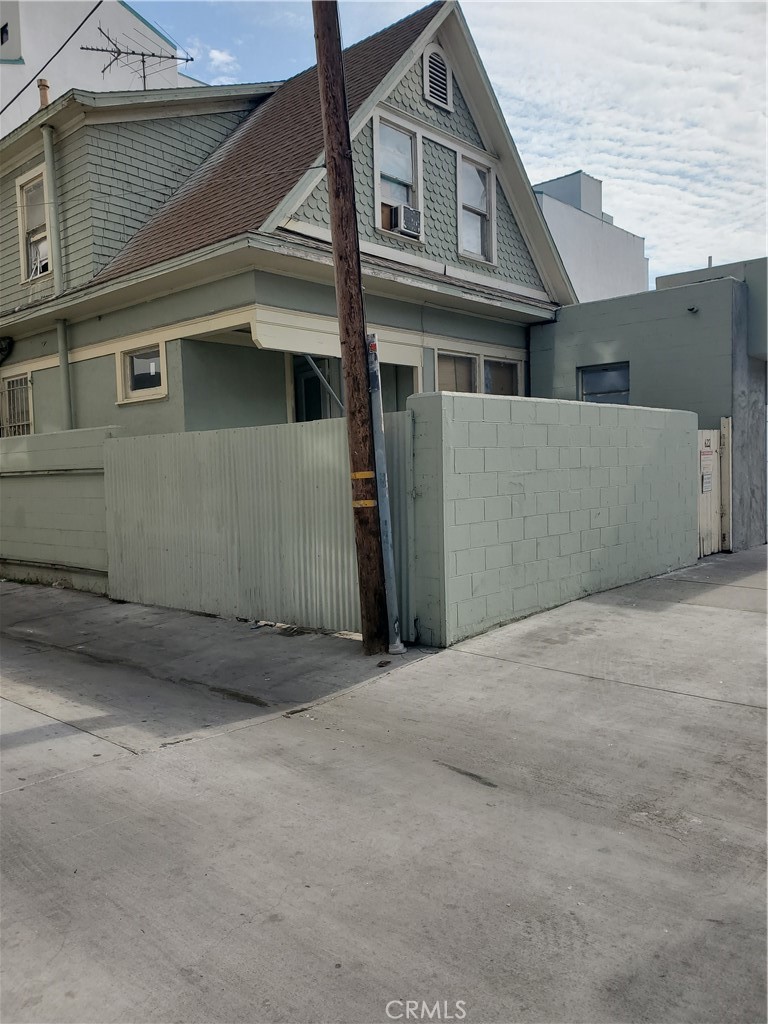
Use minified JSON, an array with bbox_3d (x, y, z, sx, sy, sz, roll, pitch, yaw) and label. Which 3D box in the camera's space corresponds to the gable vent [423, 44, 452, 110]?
[{"bbox_3d":[0.753,-6.028,10.624,0.090,0.821,0.650,2,5,42],"label":"gable vent"}]

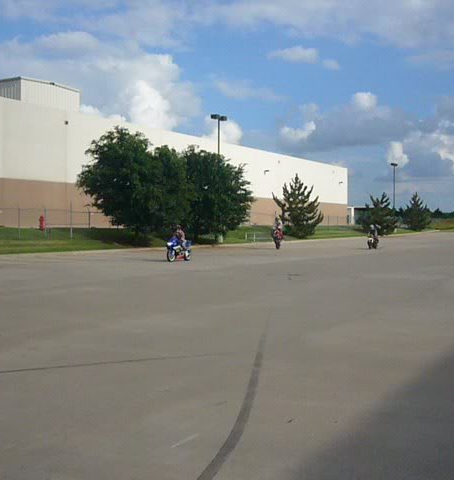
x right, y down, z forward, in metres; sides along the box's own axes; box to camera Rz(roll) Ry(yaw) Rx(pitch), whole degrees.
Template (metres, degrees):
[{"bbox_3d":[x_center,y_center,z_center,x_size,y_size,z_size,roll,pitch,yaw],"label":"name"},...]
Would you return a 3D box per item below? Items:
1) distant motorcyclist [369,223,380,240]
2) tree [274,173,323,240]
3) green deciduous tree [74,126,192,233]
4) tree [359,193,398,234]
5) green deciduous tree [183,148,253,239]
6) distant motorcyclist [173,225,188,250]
[{"bbox_3d":[8.693,-0.501,42.500,0.550,1.050,0.700,1,2,21],"label":"distant motorcyclist"},{"bbox_3d":[6.550,-3.113,67.000,4.700,6.000,4.800,0,2,0],"label":"tree"},{"bbox_3d":[-6.093,-3.722,47.500,6.800,7.500,7.400,0,2,0],"label":"green deciduous tree"},{"bbox_3d":[17.648,-3.029,84.000,4.300,4.900,4.400,0,2,0],"label":"tree"},{"bbox_3d":[-0.772,-3.418,53.000,5.400,7.000,5.400,0,2,0],"label":"green deciduous tree"},{"bbox_3d":[-1.864,-0.088,28.900,0.550,1.100,0.750,1,2,30],"label":"distant motorcyclist"}]

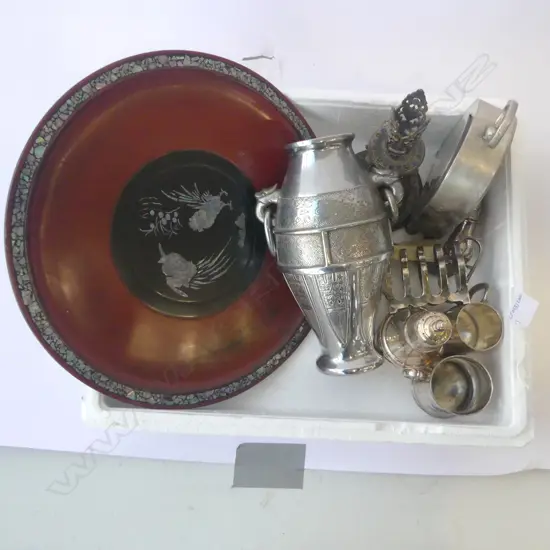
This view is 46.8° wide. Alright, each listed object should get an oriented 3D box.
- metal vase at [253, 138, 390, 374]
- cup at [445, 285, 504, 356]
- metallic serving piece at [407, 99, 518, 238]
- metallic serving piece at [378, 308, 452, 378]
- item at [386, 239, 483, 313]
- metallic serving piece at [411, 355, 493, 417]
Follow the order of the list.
[{"bbox_3d":[0.065,-0.020,0.676,0.148,0.121,0.241,-9,101,0],"label":"metal vase"},{"bbox_3d":[0.209,0.048,0.677,0.048,0.068,0.070,12,78,0],"label":"cup"},{"bbox_3d":[0.202,-0.112,0.702,0.043,0.155,0.164,26,112,2],"label":"metallic serving piece"},{"bbox_3d":[0.153,0.061,0.655,0.069,0.104,0.069,0,78,-3],"label":"metallic serving piece"},{"bbox_3d":[0.169,0.002,0.689,0.101,0.059,0.065,-3,78,-3],"label":"item"},{"bbox_3d":[0.186,0.118,0.668,0.064,0.064,0.064,1,78,-3],"label":"metallic serving piece"}]

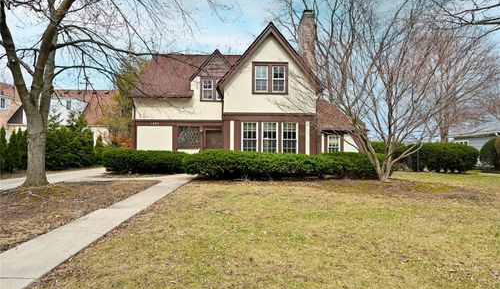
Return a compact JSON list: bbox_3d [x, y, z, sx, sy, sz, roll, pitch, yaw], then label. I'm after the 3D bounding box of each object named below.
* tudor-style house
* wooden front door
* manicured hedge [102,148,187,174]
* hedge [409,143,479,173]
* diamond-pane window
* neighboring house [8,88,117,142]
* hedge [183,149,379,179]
[{"bbox_3d":[0.200,-3.600,18.100,14.200,10.000,8.800,0,0,0],"label":"tudor-style house"},{"bbox_3d":[-2.130,0.180,16.500,1.020,2.080,0.120,0,0,0],"label":"wooden front door"},{"bbox_3d":[-5.400,0.840,14.300,4.500,1.250,1.300,0,0,0],"label":"manicured hedge"},{"bbox_3d":[10.700,0.660,15.500,4.000,1.620,1.600,0,0,0],"label":"hedge"},{"bbox_3d":[-3.600,-0.480,16.500,1.300,1.420,0.130,0,0,0],"label":"diamond-pane window"},{"bbox_3d":[-18.700,-2.100,27.500,13.000,7.100,9.000,0,0,0],"label":"neighboring house"},{"bbox_3d":[1.600,0.870,12.800,9.100,1.250,1.400,0,0,0],"label":"hedge"}]

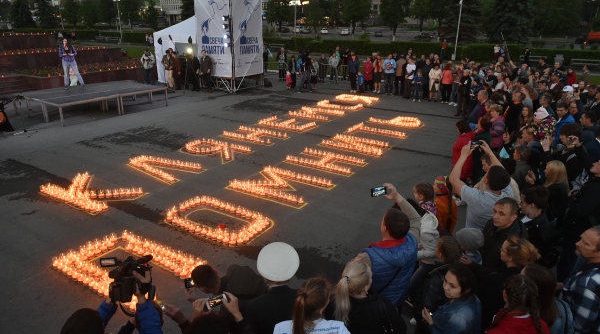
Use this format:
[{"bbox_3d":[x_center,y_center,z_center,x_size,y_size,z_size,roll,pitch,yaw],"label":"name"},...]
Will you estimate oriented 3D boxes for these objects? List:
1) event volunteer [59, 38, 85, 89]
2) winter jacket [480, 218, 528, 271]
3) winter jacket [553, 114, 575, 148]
[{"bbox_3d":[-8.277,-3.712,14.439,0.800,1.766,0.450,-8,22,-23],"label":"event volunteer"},{"bbox_3d":[1.732,0.817,3.539,0.320,0.740,0.520,-5,21,-16],"label":"winter jacket"},{"bbox_3d":[4.906,-0.589,7.583,0.320,0.740,0.520,-9,22,-26],"label":"winter jacket"}]

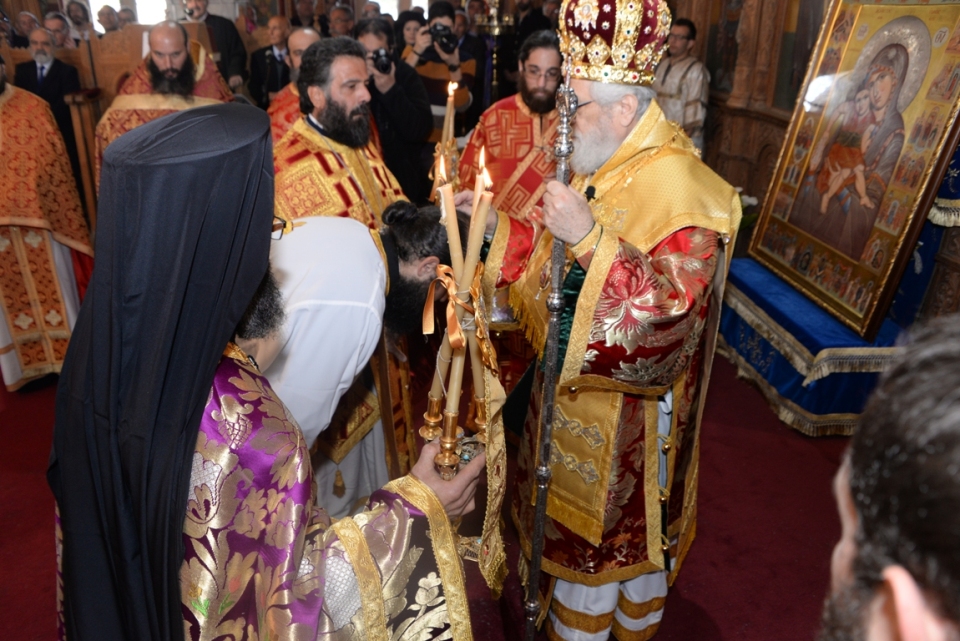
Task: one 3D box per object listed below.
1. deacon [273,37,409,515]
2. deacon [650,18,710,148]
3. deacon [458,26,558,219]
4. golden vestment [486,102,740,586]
[{"bbox_3d":[-0.430,0.057,2.310,0.430,1.730,0.600,9,21,25],"label":"deacon"},{"bbox_3d":[1.490,-1.314,5.520,0.350,1.730,0.500,-16,25,-39],"label":"deacon"},{"bbox_3d":[0.200,-0.119,2.768,0.580,1.770,0.430,2,19,7],"label":"deacon"},{"bbox_3d":[0.305,0.092,1.910,0.560,1.220,0.620,-5,19,-15],"label":"golden vestment"}]

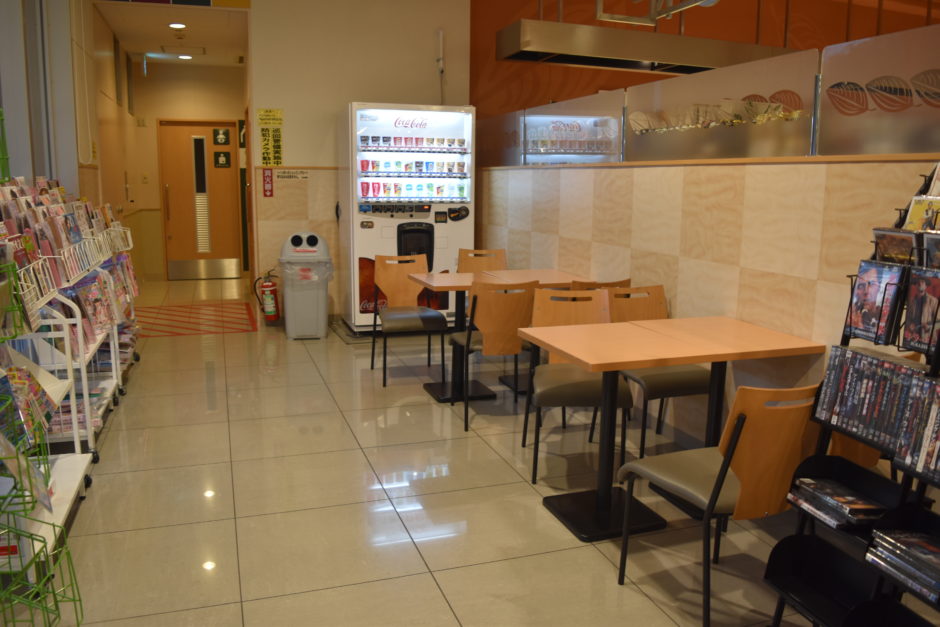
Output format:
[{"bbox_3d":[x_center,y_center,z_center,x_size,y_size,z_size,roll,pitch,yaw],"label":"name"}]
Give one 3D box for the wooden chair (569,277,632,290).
[{"bbox_3d":[0.617,0.166,4.032,0.420,0.775,0.520,-2,11,-18],"label":"wooden chair"}]

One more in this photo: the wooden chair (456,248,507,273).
[{"bbox_3d":[0.103,-0.053,5.041,0.430,0.770,0.520,0,11,-5],"label":"wooden chair"}]

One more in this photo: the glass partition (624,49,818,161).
[{"bbox_3d":[1.099,-0.935,3.342,0.020,0.400,1.350,-3,11,-20],"label":"glass partition"}]

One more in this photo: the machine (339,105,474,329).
[{"bbox_3d":[-0.551,-0.777,5.946,1.000,1.840,0.620,-3,11,-20],"label":"machine"}]

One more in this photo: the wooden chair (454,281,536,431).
[{"bbox_3d":[0.139,0.180,3.791,0.430,0.770,0.520,-1,11,-11],"label":"wooden chair"}]

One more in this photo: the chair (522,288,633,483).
[{"bbox_3d":[0.481,0.307,3.220,0.420,0.775,0.530,0,10,-7],"label":"chair"}]

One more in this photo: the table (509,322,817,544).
[{"bbox_3d":[0.742,0.433,2.746,0.980,0.700,0.595,-3,11,-20],"label":"table"}]

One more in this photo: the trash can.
[{"bbox_3d":[-1.387,-0.249,5.917,0.420,0.870,0.420,-2,10,-17],"label":"trash can"}]

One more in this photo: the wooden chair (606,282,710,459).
[{"bbox_3d":[0.875,0.294,3.249,0.430,0.770,0.520,-3,11,-20],"label":"wooden chair"}]

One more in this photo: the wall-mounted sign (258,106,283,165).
[{"bbox_3d":[-1.612,-1.428,5.720,0.205,0.475,0.015,-3,11,-20],"label":"wall-mounted sign"}]

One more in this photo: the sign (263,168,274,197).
[{"bbox_3d":[-1.747,-1.129,6.116,0.086,0.240,0.010,-3,11,-20],"label":"sign"}]

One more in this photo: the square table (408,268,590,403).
[{"bbox_3d":[0.169,0.131,4.392,0.985,0.705,0.620,-3,11,-20],"label":"square table"}]

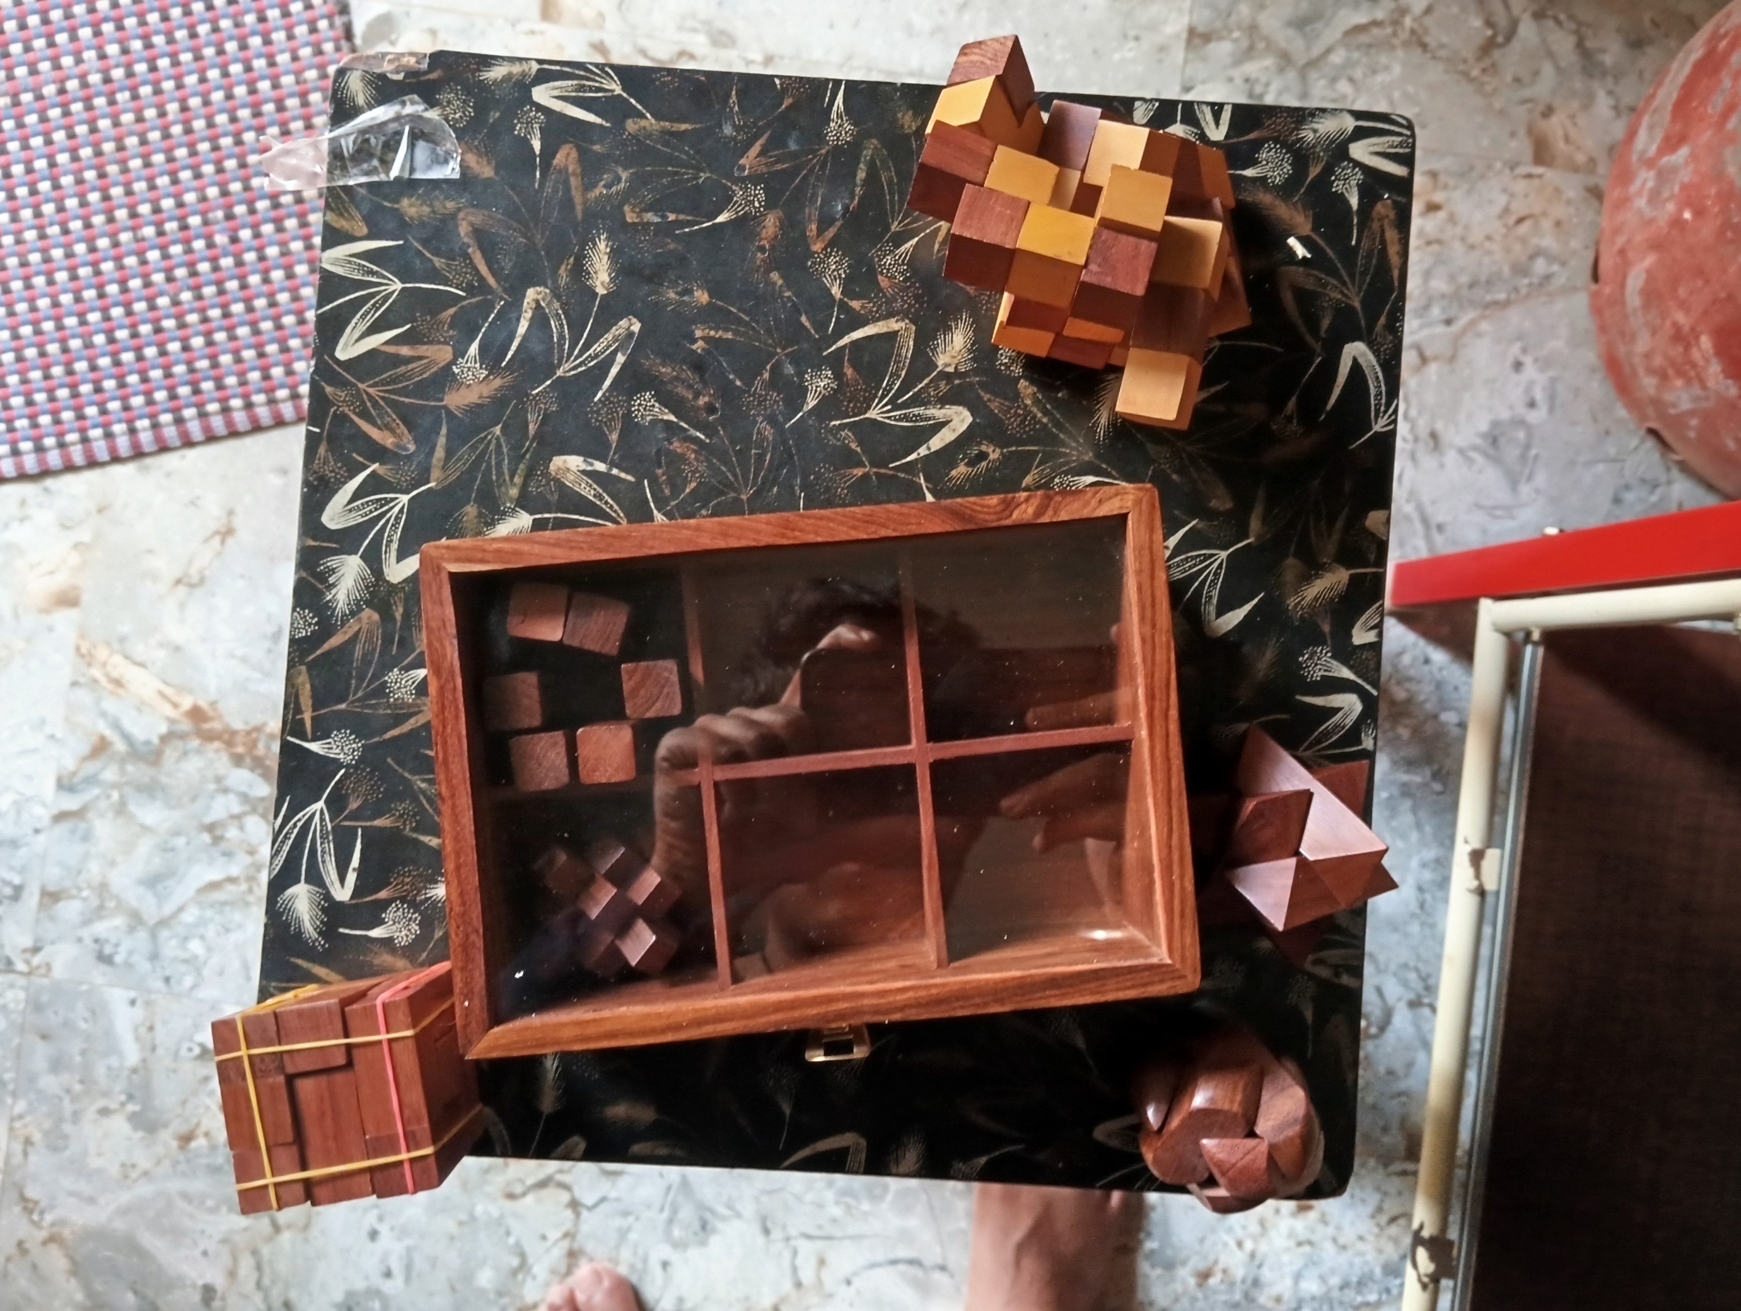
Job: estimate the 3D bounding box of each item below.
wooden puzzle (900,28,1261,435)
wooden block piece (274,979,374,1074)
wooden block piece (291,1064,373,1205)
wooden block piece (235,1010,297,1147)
[{"bbox_3d":[0.071,-0.128,0.454,0.118,0.080,0.101,15,89,-1],"label":"wooden puzzle"},{"bbox_3d":[-0.168,0.117,0.445,0.019,0.038,0.020,-8,89,-1],"label":"wooden block piece"},{"bbox_3d":[-0.162,0.146,0.445,0.019,0.034,0.038,-8,89,-1],"label":"wooden block piece"},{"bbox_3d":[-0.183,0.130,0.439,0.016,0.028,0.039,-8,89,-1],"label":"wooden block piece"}]

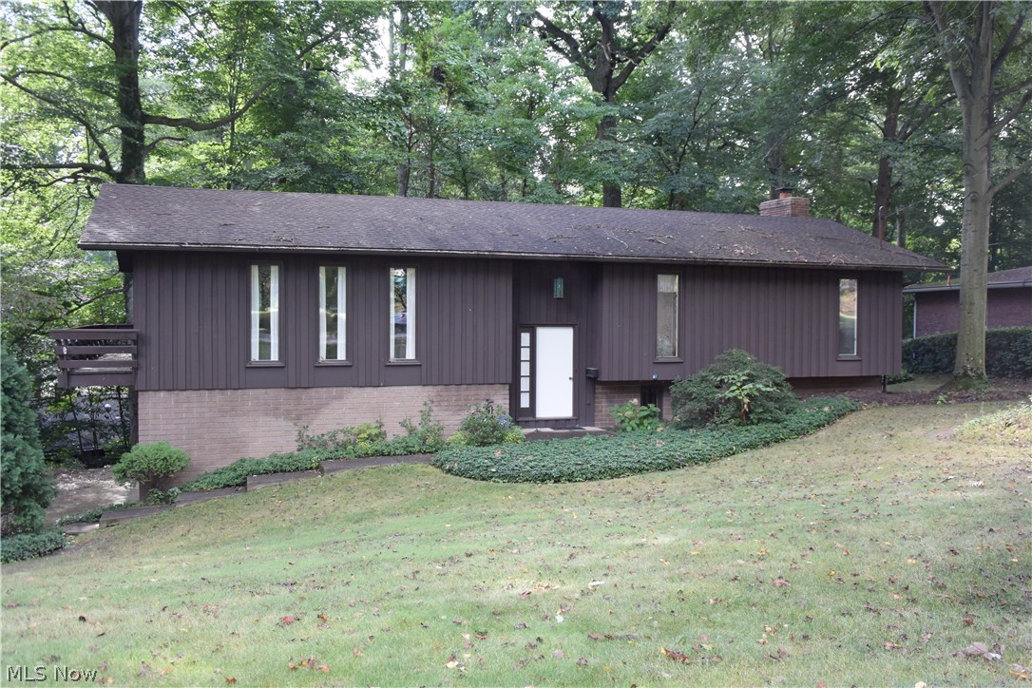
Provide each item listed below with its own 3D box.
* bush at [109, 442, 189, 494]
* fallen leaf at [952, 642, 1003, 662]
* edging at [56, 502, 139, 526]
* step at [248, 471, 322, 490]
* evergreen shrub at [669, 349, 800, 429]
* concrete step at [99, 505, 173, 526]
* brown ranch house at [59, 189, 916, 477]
[{"bbox_3d":[-6.516,2.274,16.401,1.350,0.980,1.250,0,2,-19],"label":"bush"},{"bbox_3d":[2.224,1.471,4.435,0.210,0.050,0.150,-6,-2,0],"label":"fallen leaf"},{"bbox_3d":[-7.072,2.911,15.535,1.200,0.250,0.450,0,2,-19],"label":"edging"},{"bbox_3d":[-3.967,2.428,15.875,1.250,0.205,0.740,0,2,-19],"label":"step"},{"bbox_3d":[4.776,0.923,20.170,2.850,1.710,2.250,0,2,-19],"label":"evergreen shrub"},{"bbox_3d":[-6.161,2.887,15.128,1.190,0.210,0.720,0,2,-19],"label":"concrete step"},{"bbox_3d":[-0.381,-0.607,24.159,20.220,6.850,9.720,0,2,-19],"label":"brown ranch house"}]

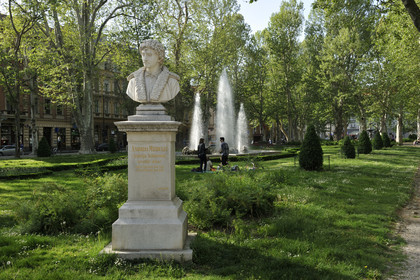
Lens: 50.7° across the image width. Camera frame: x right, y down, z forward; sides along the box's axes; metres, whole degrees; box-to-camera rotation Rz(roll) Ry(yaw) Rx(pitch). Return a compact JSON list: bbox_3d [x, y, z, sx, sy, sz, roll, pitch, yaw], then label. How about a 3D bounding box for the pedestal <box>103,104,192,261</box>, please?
[{"bbox_3d":[-0.825,0.540,6.360,1.220,2.110,1.060,0,0,2],"label":"pedestal"}]

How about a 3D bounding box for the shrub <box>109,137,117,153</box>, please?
[{"bbox_3d":[-12.900,0.660,58.000,1.050,2.100,1.050,0,0,0],"label":"shrub"}]

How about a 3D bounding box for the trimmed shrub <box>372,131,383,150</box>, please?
[{"bbox_3d":[21.600,0.060,57.000,1.330,2.400,1.330,0,0,0],"label":"trimmed shrub"}]

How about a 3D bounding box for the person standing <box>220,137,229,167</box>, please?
[{"bbox_3d":[0.760,0.750,22.500,0.420,1.720,0.520,0,0,37],"label":"person standing"}]

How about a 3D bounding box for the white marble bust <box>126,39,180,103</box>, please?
[{"bbox_3d":[-0.800,-0.975,6.300,0.750,0.890,0.460,0,0,7],"label":"white marble bust"}]

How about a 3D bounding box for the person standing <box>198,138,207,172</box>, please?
[{"bbox_3d":[-0.370,0.760,21.900,0.400,1.650,0.500,0,0,-41],"label":"person standing"}]

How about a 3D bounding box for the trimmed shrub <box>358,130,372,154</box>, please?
[{"bbox_3d":[16.000,0.250,45.600,1.430,2.400,1.430,0,0,0],"label":"trimmed shrub"}]

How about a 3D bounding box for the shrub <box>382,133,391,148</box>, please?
[{"bbox_3d":[27.100,0.030,68.000,1.300,2.250,1.300,0,0,0],"label":"shrub"}]

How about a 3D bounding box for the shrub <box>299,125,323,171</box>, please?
[{"bbox_3d":[5.310,0.390,23.400,1.270,2.370,1.270,0,0,0],"label":"shrub"}]

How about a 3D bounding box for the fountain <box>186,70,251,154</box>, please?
[{"bbox_3d":[0.700,-2.550,41.500,5.800,7.850,5.600,0,0,0],"label":"fountain"}]

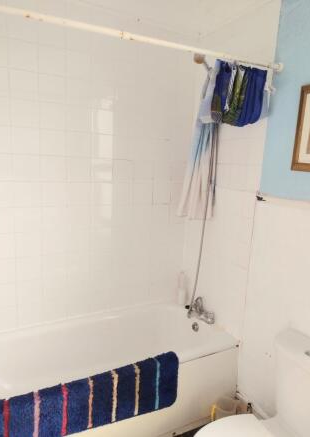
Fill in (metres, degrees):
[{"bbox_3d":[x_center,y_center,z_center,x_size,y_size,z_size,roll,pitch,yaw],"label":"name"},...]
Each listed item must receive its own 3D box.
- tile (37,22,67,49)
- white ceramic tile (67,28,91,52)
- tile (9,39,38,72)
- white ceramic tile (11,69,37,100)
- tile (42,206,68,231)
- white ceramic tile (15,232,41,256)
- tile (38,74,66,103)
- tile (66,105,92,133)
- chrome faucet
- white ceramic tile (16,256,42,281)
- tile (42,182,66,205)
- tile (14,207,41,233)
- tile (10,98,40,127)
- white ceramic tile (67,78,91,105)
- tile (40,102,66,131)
[{"bbox_3d":[-0.579,-1.039,1.923,0.150,0.150,0.010,-3,11,-29],"label":"tile"},{"bbox_3d":[-0.441,-1.052,1.986,0.150,0.150,0.010,-3,12,-29],"label":"white ceramic tile"},{"bbox_3d":[-0.713,-0.886,1.860,0.149,0.149,0.010,-3,11,-29],"label":"tile"},{"bbox_3d":[-0.719,-0.737,1.885,0.149,0.149,0.010,-3,11,-29],"label":"white ceramic tile"},{"bbox_3d":[-0.620,0.001,2.099,0.150,0.150,0.010,-3,11,-29],"label":"tile"},{"bbox_3d":[-0.762,0.158,2.057,0.150,0.150,0.010,-3,12,-29],"label":"white ceramic tile"},{"bbox_3d":[-0.587,-0.744,1.959,0.149,0.149,0.010,-3,11,-29],"label":"tile"},{"bbox_3d":[-0.465,-0.606,2.071,0.150,0.150,0.010,-3,11,-29],"label":"tile"},{"bbox_3d":[0.295,0.633,2.365,0.140,0.145,0.225,-3,12,-29],"label":"chrome faucet"},{"bbox_3d":[-0.769,0.307,2.085,0.150,0.150,0.010,-3,12,-29],"label":"white ceramic tile"},{"bbox_3d":[-0.616,-0.149,2.076,0.150,0.150,0.010,-3,12,-29],"label":"tile"},{"bbox_3d":[-0.750,0.006,2.014,0.149,0.149,0.010,-3,11,-29],"label":"tile"},{"bbox_3d":[-0.727,-0.589,1.920,0.150,0.150,0.010,-3,12,-29],"label":"tile"},{"bbox_3d":[-0.455,-0.753,2.041,0.150,0.150,0.010,-3,12,-29],"label":"white ceramic tile"},{"bbox_3d":[-0.594,-0.596,1.985,0.149,0.149,0.010,-3,11,-29],"label":"tile"}]

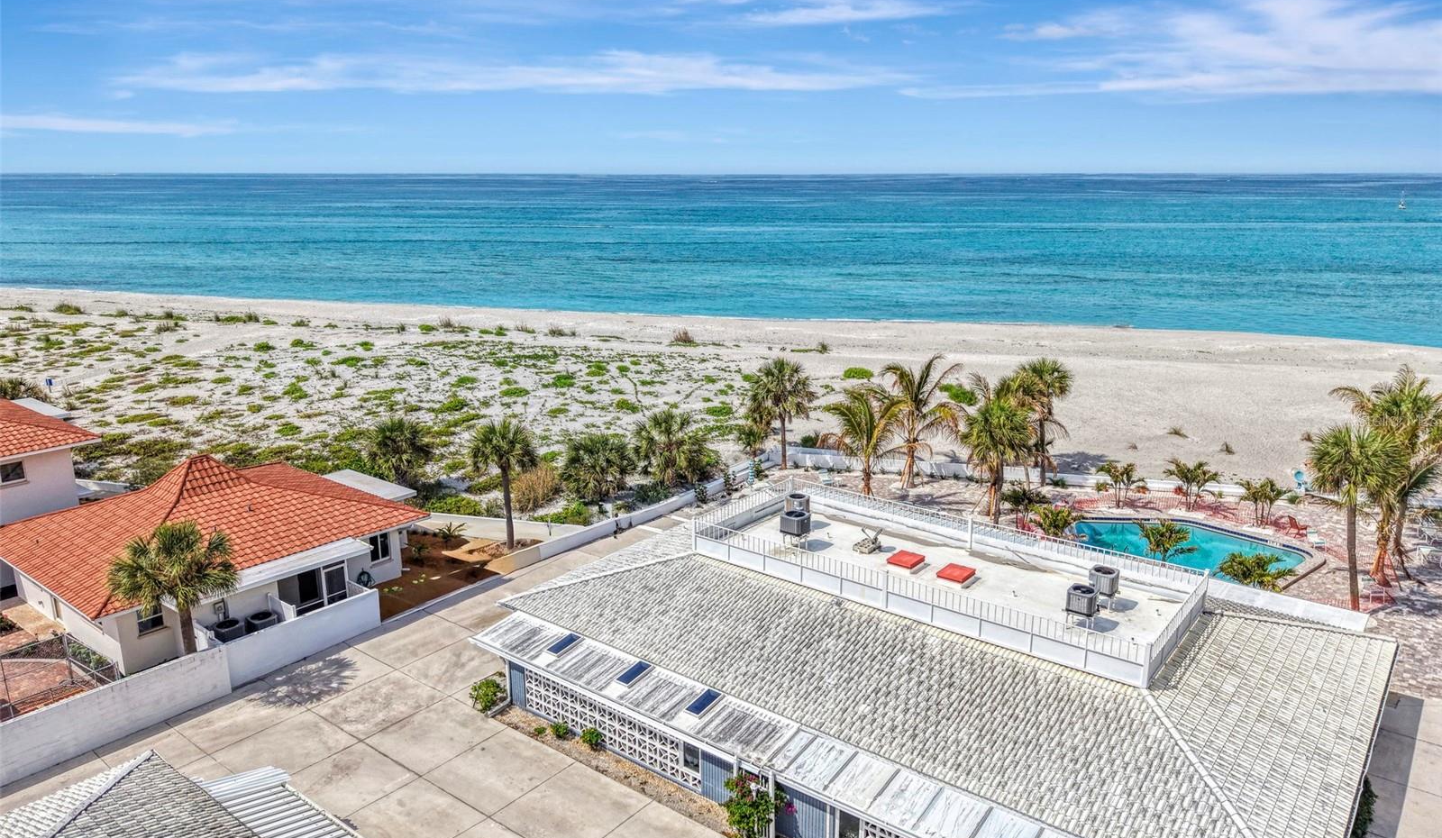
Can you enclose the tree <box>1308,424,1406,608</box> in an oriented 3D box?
[{"bbox_3d":[24.583,3.907,39.010,3.750,7.560,3.750,0,14,0],"label":"tree"}]

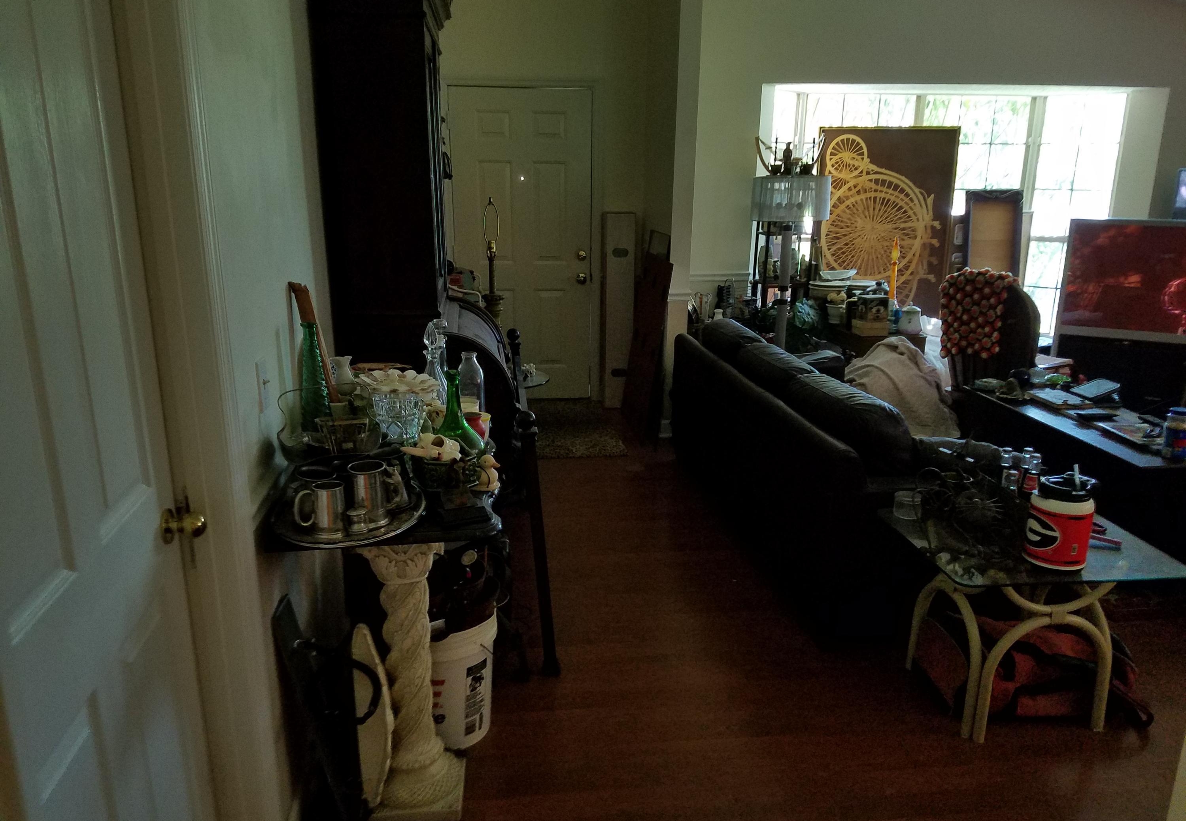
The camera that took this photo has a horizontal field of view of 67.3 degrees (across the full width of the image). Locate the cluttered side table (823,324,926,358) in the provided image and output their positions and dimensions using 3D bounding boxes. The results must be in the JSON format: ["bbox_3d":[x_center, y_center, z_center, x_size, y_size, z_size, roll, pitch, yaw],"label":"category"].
[{"bbox_3d":[1.751,-0.228,5.598,0.450,0.600,0.550,-2,16,-8],"label":"cluttered side table"}]

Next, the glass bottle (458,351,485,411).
[{"bbox_3d":[-0.396,-0.091,2.869,0.090,0.225,0.090,-1,16,-6],"label":"glass bottle"}]

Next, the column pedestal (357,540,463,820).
[{"bbox_3d":[-0.452,0.636,2.222,0.225,0.750,0.225,-1,16,-7],"label":"column pedestal"}]

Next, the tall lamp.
[{"bbox_3d":[1.088,-0.557,5.128,0.440,1.510,0.440,-2,16,-8],"label":"tall lamp"}]

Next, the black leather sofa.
[{"bbox_3d":[1.075,0.109,3.994,0.920,0.820,2.000,-2,16,-10],"label":"black leather sofa"}]

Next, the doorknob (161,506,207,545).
[{"bbox_3d":[-0.722,0.202,1.583,0.065,0.066,0.066,-2,16,-8],"label":"doorknob"}]

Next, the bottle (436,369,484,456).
[{"bbox_3d":[-0.370,0.035,2.411,0.148,0.268,0.148,-2,16,-8],"label":"bottle"}]

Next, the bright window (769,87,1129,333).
[{"bbox_3d":[2.484,-1.424,6.684,2.620,1.800,0.500,-2,16,-8],"label":"bright window"}]

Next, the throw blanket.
[{"bbox_3d":[1.396,-0.136,4.279,0.500,0.420,0.700,-2,16,-10],"label":"throw blanket"}]

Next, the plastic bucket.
[{"bbox_3d":[-0.430,0.752,2.621,0.303,0.370,0.303,-2,16,-8],"label":"plastic bucket"}]

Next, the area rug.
[{"bbox_3d":[-0.332,0.103,5.511,0.920,0.020,1.230,-2,16,-8],"label":"area rug"}]

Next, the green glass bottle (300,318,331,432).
[{"bbox_3d":[-0.849,-0.108,2.701,0.088,0.335,0.088,-1,16,-6],"label":"green glass bottle"}]

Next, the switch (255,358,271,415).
[{"bbox_3d":[-0.729,-0.063,1.980,0.020,0.117,0.076,-2,16,-8],"label":"switch"}]

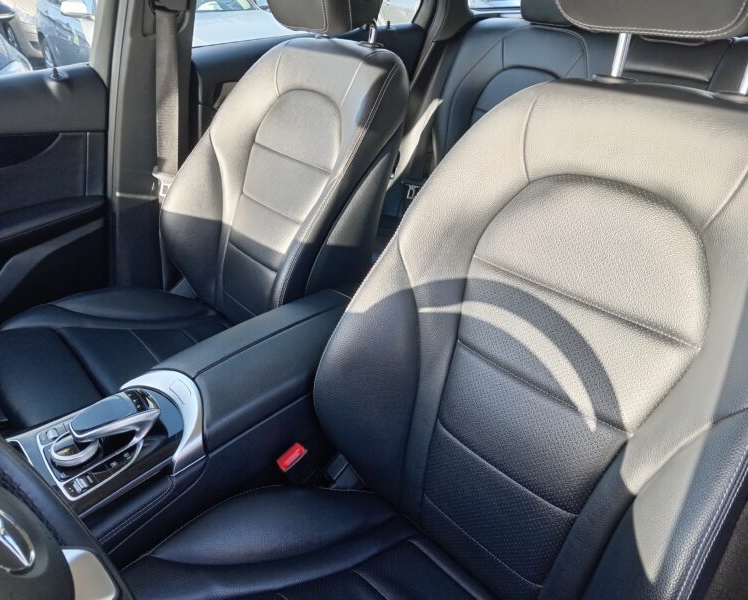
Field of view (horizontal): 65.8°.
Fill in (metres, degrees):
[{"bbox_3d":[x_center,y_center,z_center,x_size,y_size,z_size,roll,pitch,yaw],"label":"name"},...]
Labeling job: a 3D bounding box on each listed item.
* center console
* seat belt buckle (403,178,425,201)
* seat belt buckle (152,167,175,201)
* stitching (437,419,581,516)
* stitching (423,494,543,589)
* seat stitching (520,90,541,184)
[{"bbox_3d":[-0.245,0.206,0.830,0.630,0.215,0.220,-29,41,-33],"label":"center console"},{"bbox_3d":[0.123,-0.340,1.780,0.060,0.068,0.020,4,34,10],"label":"seat belt buckle"},{"bbox_3d":[-0.480,-0.269,1.330,0.060,0.072,0.022,-9,34,-9],"label":"seat belt buckle"},{"bbox_3d":[0.157,0.207,0.724,0.018,0.013,0.215,-2,24,-47],"label":"stitching"},{"bbox_3d":[0.136,0.318,0.767,0.018,0.013,0.194,-10,29,-44],"label":"stitching"},{"bbox_3d":[0.197,-0.203,0.727,0.020,0.117,0.018,5,-3,41],"label":"seat stitching"}]

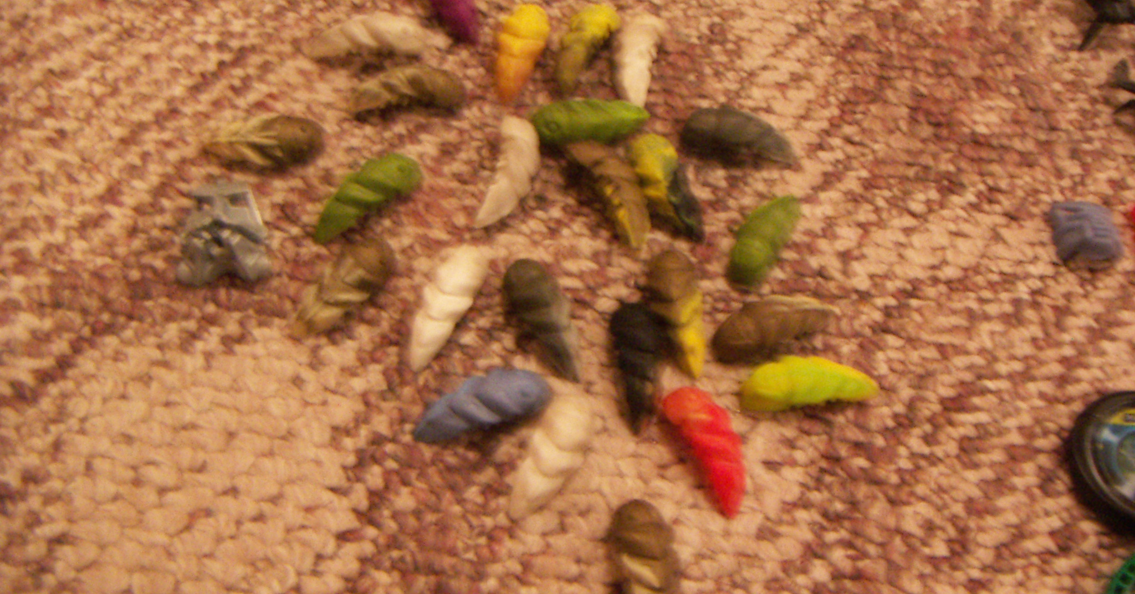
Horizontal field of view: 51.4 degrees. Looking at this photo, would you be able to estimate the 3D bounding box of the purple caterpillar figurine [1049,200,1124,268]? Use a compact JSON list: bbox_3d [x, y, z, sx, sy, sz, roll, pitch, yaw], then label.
[{"bbox_3d":[0.191,-0.023,0.434,0.026,0.012,0.026,0,63,-4],"label":"purple caterpillar figurine"}]

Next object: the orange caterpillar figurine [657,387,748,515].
[{"bbox_3d":[0.044,0.051,0.385,0.019,0.016,0.046,-19,66,-13],"label":"orange caterpillar figurine"}]

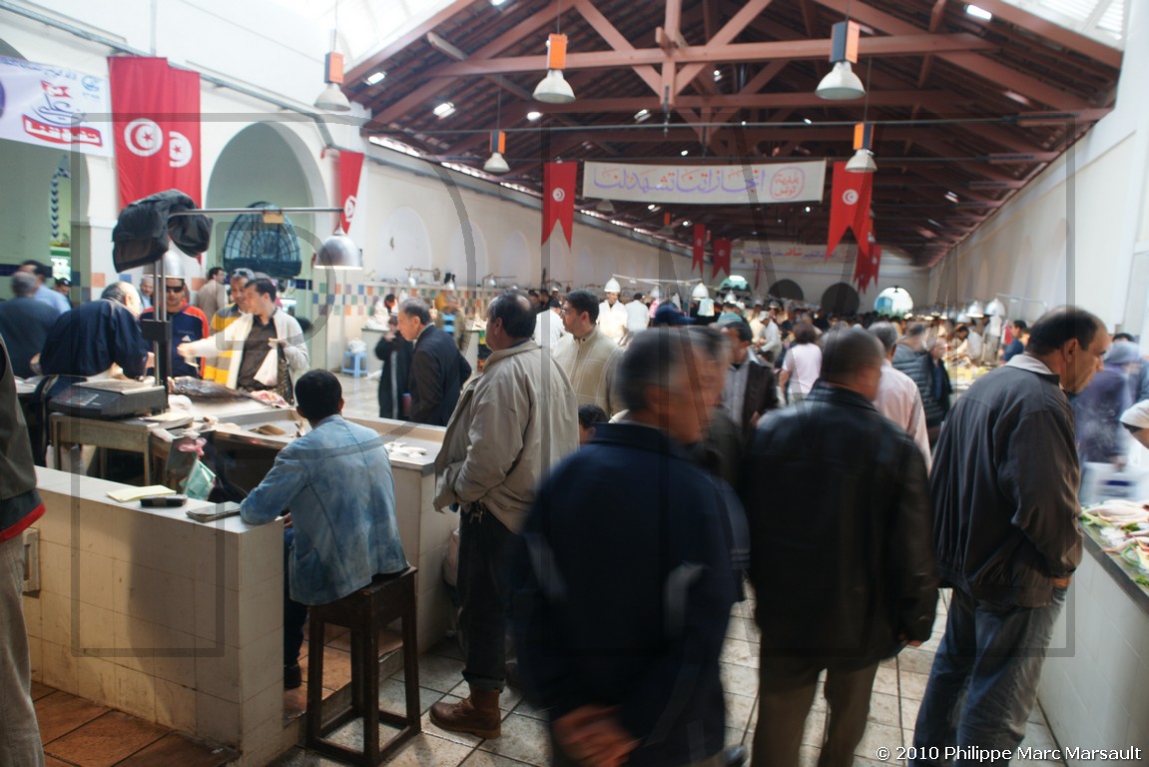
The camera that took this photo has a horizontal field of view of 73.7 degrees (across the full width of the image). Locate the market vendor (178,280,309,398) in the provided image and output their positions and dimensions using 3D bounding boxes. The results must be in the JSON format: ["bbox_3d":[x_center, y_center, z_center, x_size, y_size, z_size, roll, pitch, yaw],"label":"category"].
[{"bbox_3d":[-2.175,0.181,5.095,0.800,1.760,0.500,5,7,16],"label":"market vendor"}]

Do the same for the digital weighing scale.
[{"bbox_3d":[-2.231,0.077,3.678,0.350,0.120,0.390,5,7,16],"label":"digital weighing scale"}]

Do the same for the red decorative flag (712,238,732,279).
[{"bbox_3d":[5.650,-4.766,29.500,0.700,1.550,0.060,6,7,21],"label":"red decorative flag"}]

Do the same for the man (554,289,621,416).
[{"bbox_3d":[0.037,0.368,4.307,0.510,1.786,0.320,9,9,38],"label":"man"}]

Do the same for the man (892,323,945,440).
[{"bbox_3d":[2.796,0.318,6.336,0.520,1.650,0.360,9,8,38],"label":"man"}]

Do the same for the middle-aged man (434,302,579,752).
[{"bbox_3d":[-0.281,0.483,3.060,0.440,1.700,0.530,7,7,25],"label":"middle-aged man"}]

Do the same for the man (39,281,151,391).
[{"bbox_3d":[-2.764,0.208,4.405,0.680,1.600,0.520,0,7,-28],"label":"man"}]

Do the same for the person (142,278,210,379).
[{"bbox_3d":[-2.856,0.091,5.503,0.510,1.724,0.310,1,7,-18],"label":"person"}]

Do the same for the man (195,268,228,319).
[{"bbox_3d":[-4.771,-0.638,10.053,0.500,1.750,0.330,7,7,27],"label":"man"}]

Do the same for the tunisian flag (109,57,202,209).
[{"bbox_3d":[-6.048,-3.232,11.000,1.200,2.600,0.150,0,7,-23],"label":"tunisian flag"}]

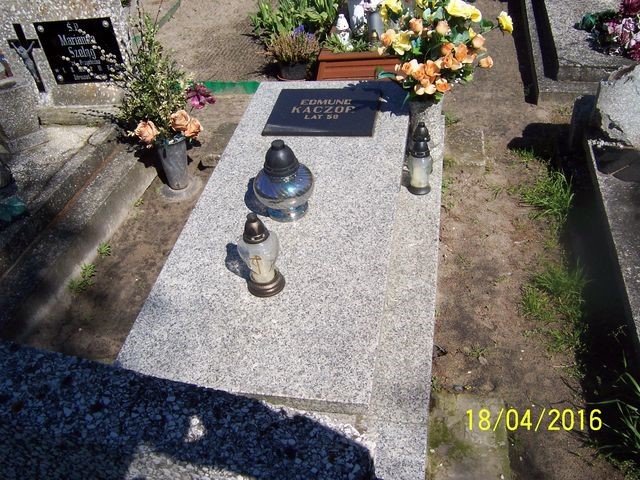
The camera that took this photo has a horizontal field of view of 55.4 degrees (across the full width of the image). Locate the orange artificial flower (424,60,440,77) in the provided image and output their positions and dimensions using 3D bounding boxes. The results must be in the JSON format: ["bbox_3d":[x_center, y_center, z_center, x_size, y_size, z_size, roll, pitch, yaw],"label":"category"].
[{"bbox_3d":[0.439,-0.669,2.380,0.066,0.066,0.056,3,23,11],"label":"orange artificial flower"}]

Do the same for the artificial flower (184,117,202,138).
[{"bbox_3d":[-0.469,-0.417,2.260,0.072,0.070,0.072,-12,42,-5],"label":"artificial flower"}]

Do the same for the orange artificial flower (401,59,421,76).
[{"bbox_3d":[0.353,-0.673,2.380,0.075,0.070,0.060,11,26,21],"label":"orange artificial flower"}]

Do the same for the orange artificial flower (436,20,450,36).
[{"bbox_3d":[0.484,-0.829,2.390,0.056,0.062,0.056,3,28,11],"label":"orange artificial flower"}]

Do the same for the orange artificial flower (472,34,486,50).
[{"bbox_3d":[0.520,-0.644,1.990,0.048,0.050,0.048,-15,42,-8],"label":"orange artificial flower"}]

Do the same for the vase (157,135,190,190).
[{"bbox_3d":[-0.575,-0.303,2.393,0.112,0.230,0.112,0,43,0],"label":"vase"}]

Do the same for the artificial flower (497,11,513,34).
[{"bbox_3d":[0.738,-0.870,2.440,0.050,0.085,0.090,3,36,36],"label":"artificial flower"}]

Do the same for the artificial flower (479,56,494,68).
[{"bbox_3d":[0.663,-0.707,2.430,0.055,0.050,0.060,-30,28,-27],"label":"artificial flower"}]

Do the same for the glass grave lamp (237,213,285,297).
[{"bbox_3d":[-0.167,0.032,1.676,0.113,0.260,0.113,2,43,11],"label":"glass grave lamp"}]

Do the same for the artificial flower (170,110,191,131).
[{"bbox_3d":[-0.519,-0.445,2.270,0.075,0.070,0.072,2,43,11],"label":"artificial flower"}]

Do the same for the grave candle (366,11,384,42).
[{"bbox_3d":[0.305,-1.164,3.350,0.088,0.185,0.088,3,39,13],"label":"grave candle"}]

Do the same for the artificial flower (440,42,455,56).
[{"bbox_3d":[0.414,-0.618,1.980,0.048,0.048,0.048,2,43,11],"label":"artificial flower"}]

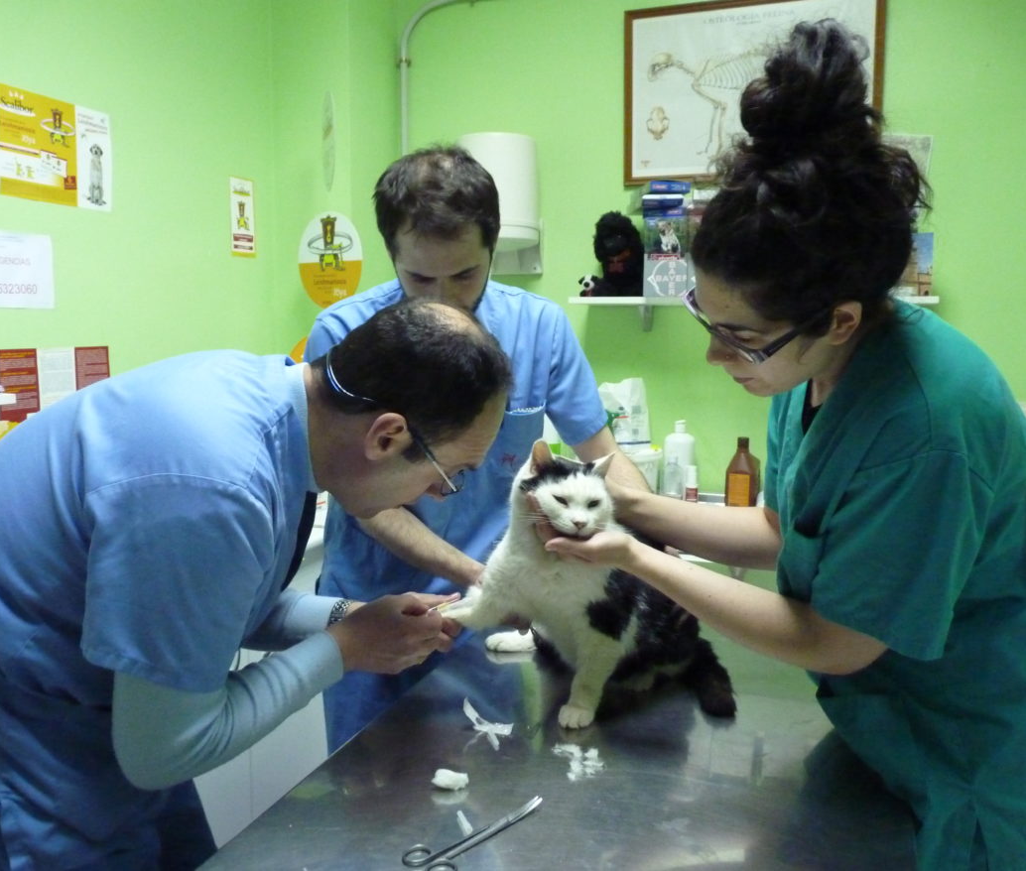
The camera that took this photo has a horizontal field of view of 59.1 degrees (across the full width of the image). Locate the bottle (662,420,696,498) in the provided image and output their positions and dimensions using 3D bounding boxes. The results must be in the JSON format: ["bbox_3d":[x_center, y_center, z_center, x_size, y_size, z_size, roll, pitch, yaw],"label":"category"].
[{"bbox_3d":[0.407,0.066,2.220,0.077,0.208,0.075,3,7,21],"label":"bottle"}]

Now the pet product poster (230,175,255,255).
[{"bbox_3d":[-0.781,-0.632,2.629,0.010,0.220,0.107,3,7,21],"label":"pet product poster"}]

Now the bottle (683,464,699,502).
[{"bbox_3d":[0.424,0.117,2.150,0.032,0.095,0.032,3,7,21],"label":"bottle"}]

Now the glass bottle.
[{"bbox_3d":[0.546,0.097,2.150,0.075,0.186,0.065,5,8,32],"label":"glass bottle"}]

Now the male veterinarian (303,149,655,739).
[{"bbox_3d":[-0.083,0.369,1.441,0.540,1.630,0.520,0,7,-3],"label":"male veterinarian"}]

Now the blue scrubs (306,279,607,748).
[{"bbox_3d":[-0.091,0.168,1.438,0.490,0.840,0.380,0,7,-3],"label":"blue scrubs"}]

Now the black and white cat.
[{"bbox_3d":[0.097,0.158,1.120,0.280,0.315,0.350,4,7,30],"label":"black and white cat"}]

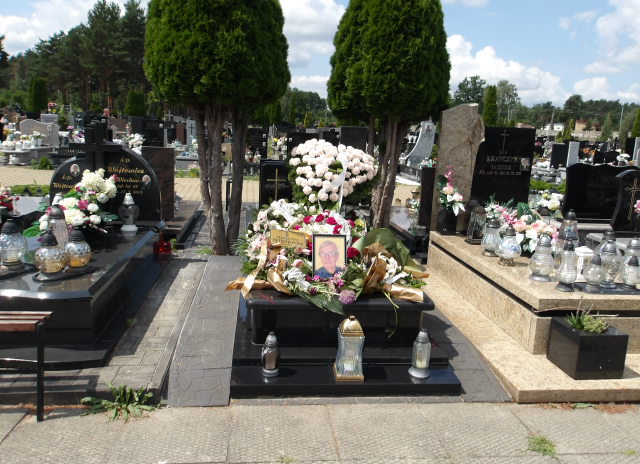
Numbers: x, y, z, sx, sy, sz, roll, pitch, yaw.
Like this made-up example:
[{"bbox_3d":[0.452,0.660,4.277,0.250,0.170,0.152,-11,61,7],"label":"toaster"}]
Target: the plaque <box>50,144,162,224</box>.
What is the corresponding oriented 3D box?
[{"bbox_3d":[-1.962,-0.460,4.596,0.972,0.760,0.130,1,12,-8],"label":"plaque"}]

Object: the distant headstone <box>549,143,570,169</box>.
[{"bbox_3d":[9.243,-2.932,19.307,0.600,0.950,0.140,1,12,-14],"label":"distant headstone"}]

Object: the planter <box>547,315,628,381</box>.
[{"bbox_3d":[1.605,0.638,2.974,0.298,0.380,0.275,1,12,-8],"label":"planter"}]

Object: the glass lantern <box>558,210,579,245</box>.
[{"bbox_3d":[2.228,-0.008,4.437,0.165,0.375,0.165,1,12,-8],"label":"glass lantern"}]

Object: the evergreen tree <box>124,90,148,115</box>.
[{"bbox_3d":[-11.088,-7.031,30.000,1.200,3.000,1.200,1,12,-6],"label":"evergreen tree"}]

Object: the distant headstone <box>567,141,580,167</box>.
[{"bbox_3d":[8.725,-2.615,17.260,0.380,0.980,0.110,2,12,-7],"label":"distant headstone"}]

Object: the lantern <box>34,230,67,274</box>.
[{"bbox_3d":[-1.643,0.136,3.019,0.195,0.290,0.195,1,12,-8],"label":"lantern"}]

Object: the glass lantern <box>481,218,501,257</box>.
[{"bbox_3d":[1.446,0.034,4.190,0.165,0.325,0.165,1,12,-8],"label":"glass lantern"}]

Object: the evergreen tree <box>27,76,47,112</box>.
[{"bbox_3d":[-21.670,-9.963,38.391,1.408,3.838,1.408,2,12,-8],"label":"evergreen tree"}]

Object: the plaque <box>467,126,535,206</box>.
[{"bbox_3d":[1.843,-0.544,5.152,0.660,1.050,0.110,1,12,-6],"label":"plaque"}]

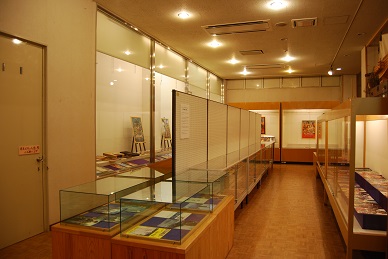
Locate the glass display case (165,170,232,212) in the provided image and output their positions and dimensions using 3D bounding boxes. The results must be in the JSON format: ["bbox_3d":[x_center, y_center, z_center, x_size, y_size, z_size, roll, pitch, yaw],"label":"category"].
[{"bbox_3d":[0.065,0.651,3.175,0.491,0.283,0.663,0,1,20],"label":"glass display case"}]

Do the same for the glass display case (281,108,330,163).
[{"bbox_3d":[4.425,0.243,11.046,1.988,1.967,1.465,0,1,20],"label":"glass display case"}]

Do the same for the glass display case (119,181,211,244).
[{"bbox_3d":[-0.203,0.659,2.434,0.490,0.283,0.683,0,1,20],"label":"glass display case"}]

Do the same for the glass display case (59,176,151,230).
[{"bbox_3d":[-0.765,0.656,2.708,0.487,0.283,0.729,0,1,20],"label":"glass display case"}]

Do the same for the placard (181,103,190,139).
[{"bbox_3d":[-0.099,-0.090,3.523,0.011,0.418,0.275,0,1,20],"label":"placard"}]

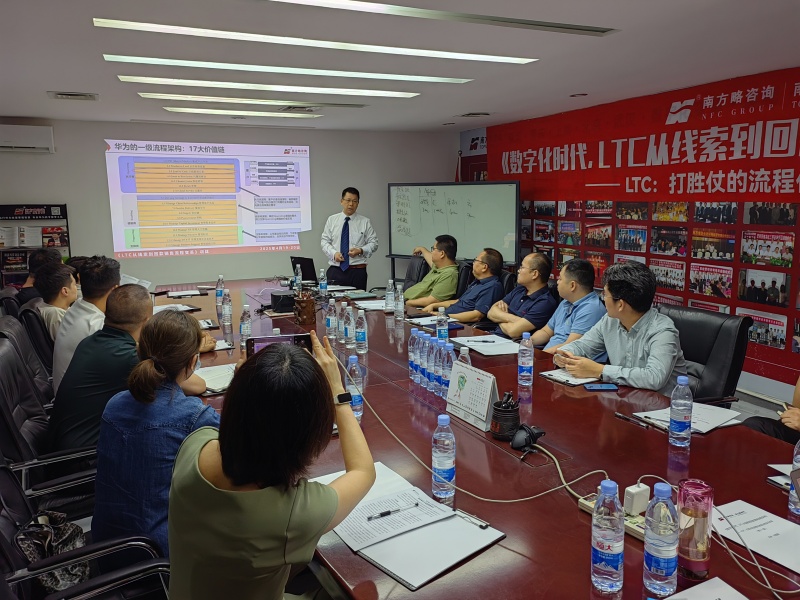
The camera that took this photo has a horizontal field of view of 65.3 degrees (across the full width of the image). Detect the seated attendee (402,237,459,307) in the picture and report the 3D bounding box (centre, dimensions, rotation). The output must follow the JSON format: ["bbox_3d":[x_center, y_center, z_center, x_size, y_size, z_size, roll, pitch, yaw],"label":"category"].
[{"bbox_3d":[0.201,0.104,5.091,0.820,1.265,0.780,-3,10,-12],"label":"seated attendee"}]

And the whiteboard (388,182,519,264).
[{"bbox_3d":[0.603,-0.936,7.500,1.780,0.930,0.040,6,11,33],"label":"whiteboard"}]

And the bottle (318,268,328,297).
[{"bbox_3d":[-0.658,-0.148,5.342,0.066,0.226,0.066,-4,10,-23],"label":"bottle"}]

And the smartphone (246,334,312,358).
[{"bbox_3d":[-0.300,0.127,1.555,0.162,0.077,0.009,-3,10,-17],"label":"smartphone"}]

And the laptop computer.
[{"bbox_3d":[-0.850,-0.300,6.139,0.330,0.240,0.280,8,13,42],"label":"laptop computer"}]

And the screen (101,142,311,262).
[{"bbox_3d":[-2.304,-1.262,7.828,2.430,1.380,0.030,-4,10,-23],"label":"screen"}]

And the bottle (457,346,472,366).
[{"bbox_3d":[0.255,0.301,2.489,0.064,0.226,0.064,-5,10,-23],"label":"bottle"}]

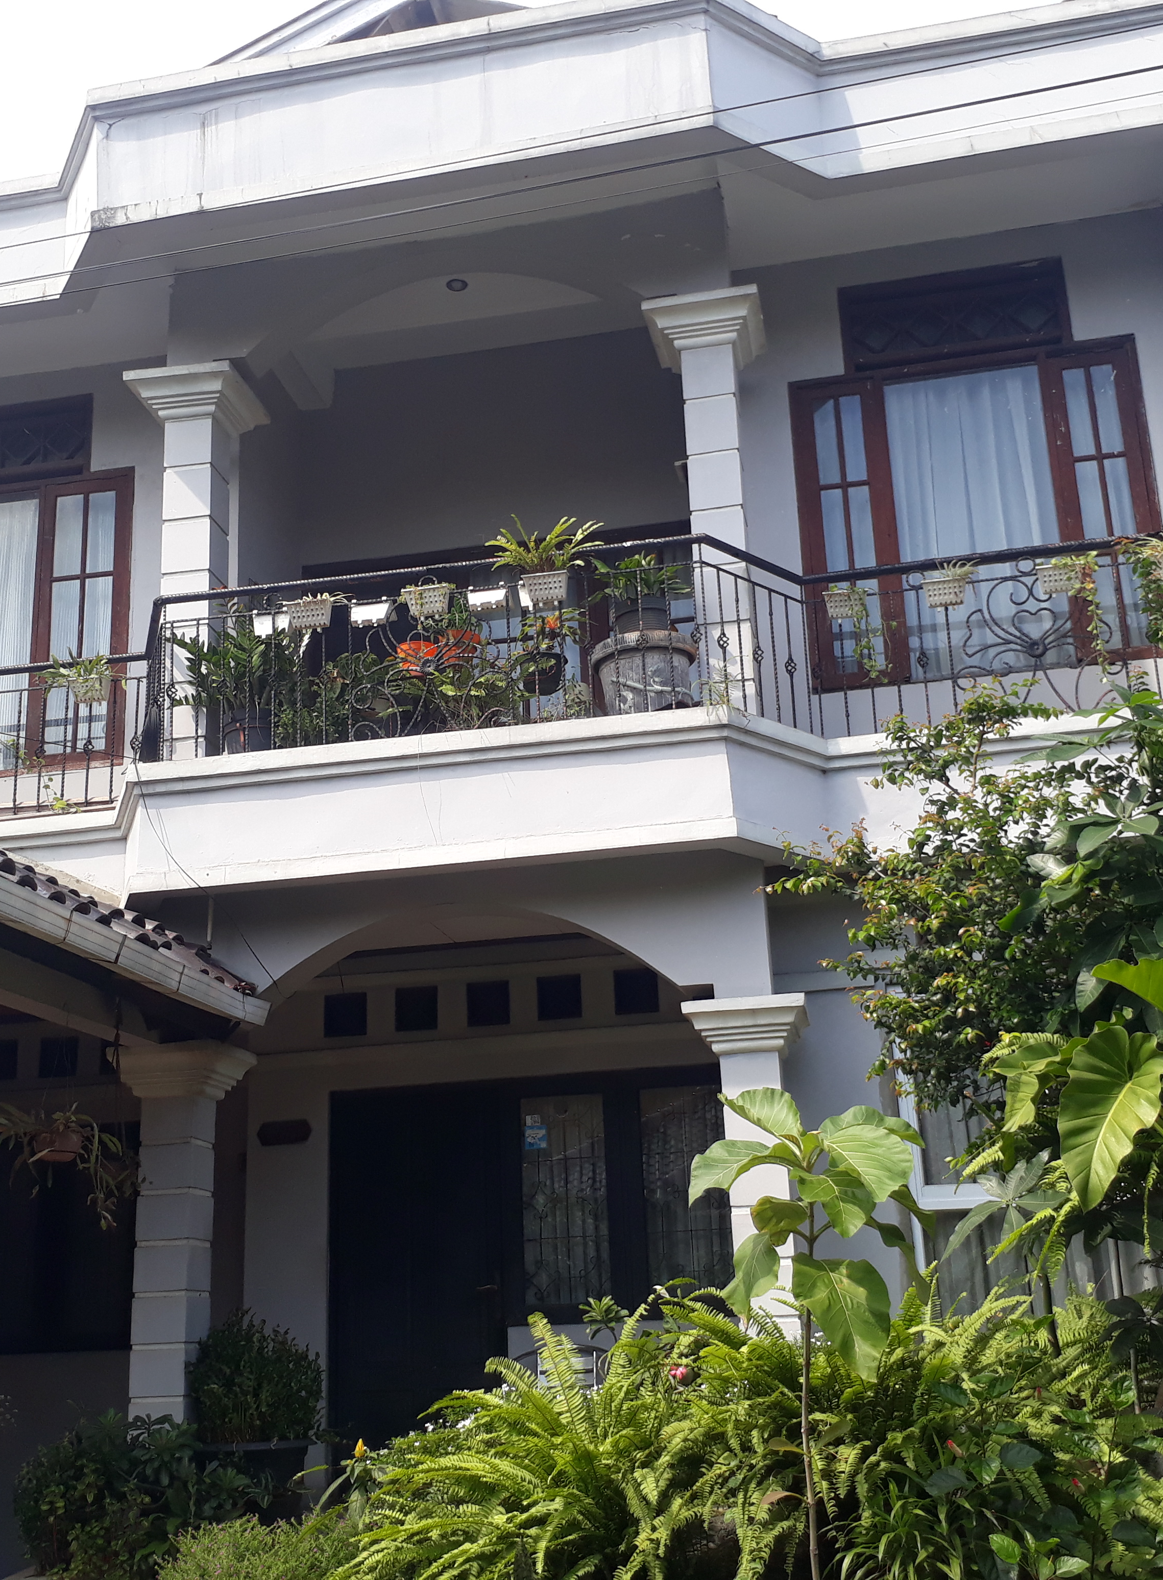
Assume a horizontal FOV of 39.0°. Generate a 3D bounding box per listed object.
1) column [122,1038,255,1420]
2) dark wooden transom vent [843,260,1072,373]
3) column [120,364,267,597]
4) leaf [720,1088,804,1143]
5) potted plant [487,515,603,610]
[{"bbox_3d":[-2.240,2.512,9.010,0.600,2.196,0.600,-5,-16,10],"label":"column"},{"bbox_3d":[2.348,-3.001,10.370,1.404,0.608,0.103,-5,-16,10],"label":"dark wooden transom vent"},{"bbox_3d":[-2.155,-1.121,9.163,0.620,2.440,0.620,-5,-16,9],"label":"column"},{"bbox_3d":[0.540,0.970,4.901,0.250,0.160,0.200,-5,-16,9],"label":"leaf"},{"bbox_3d":[-0.191,-1.272,9.086,0.665,0.493,0.403,-5,-16,10],"label":"potted plant"}]

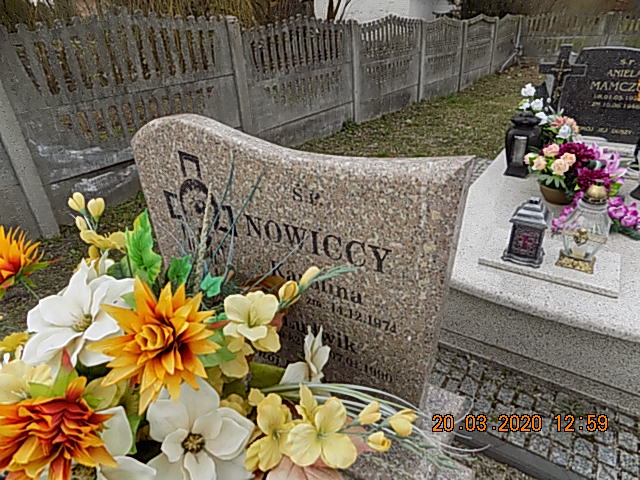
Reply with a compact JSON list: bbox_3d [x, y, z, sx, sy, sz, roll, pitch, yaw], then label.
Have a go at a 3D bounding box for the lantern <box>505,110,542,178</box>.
[{"bbox_3d":[1.183,-0.555,2.462,0.145,0.350,0.145,19,34,40],"label":"lantern"}]

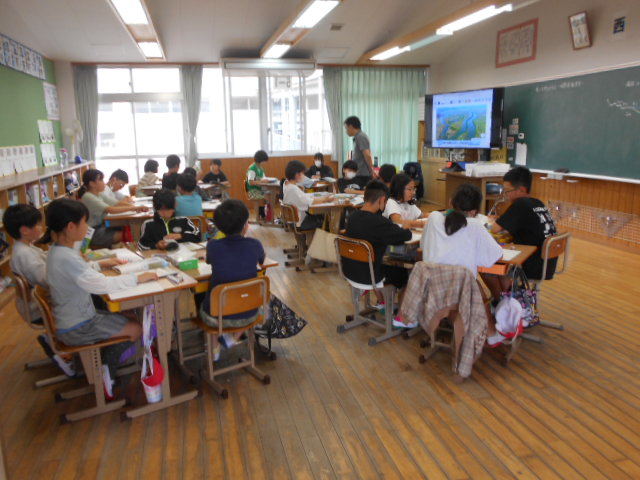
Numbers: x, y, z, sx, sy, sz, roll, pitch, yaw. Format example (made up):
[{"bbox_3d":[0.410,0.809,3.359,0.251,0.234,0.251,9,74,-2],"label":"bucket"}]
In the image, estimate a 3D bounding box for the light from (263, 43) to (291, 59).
[{"bbox_3d":[-0.682,-2.924,7.348,0.270,0.100,1.250,-4,13,-14],"label":"light"}]

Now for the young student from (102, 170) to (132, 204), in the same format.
[{"bbox_3d":[-2.175,-0.259,5.338,0.580,1.060,0.420,-3,13,-10],"label":"young student"}]

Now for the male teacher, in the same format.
[{"bbox_3d":[0.567,-0.911,6.740,0.420,1.620,0.450,-2,13,-2],"label":"male teacher"}]

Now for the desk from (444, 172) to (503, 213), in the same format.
[{"bbox_3d":[2.517,-0.701,7.717,0.680,0.710,1.250,-4,13,-14],"label":"desk"}]

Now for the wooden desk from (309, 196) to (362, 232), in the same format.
[{"bbox_3d":[0.042,-0.074,5.240,0.430,0.665,0.630,-4,13,-14],"label":"wooden desk"}]

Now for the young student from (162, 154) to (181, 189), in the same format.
[{"bbox_3d":[-2.090,-0.648,6.961,0.405,1.150,0.511,-1,13,-2],"label":"young student"}]

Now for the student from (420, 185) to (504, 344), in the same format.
[{"bbox_3d":[0.914,0.215,3.002,0.470,1.080,0.600,7,15,33],"label":"student"}]

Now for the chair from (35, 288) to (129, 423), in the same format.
[{"bbox_3d":[-1.249,0.522,2.542,0.450,0.720,0.380,-10,15,-34],"label":"chair"}]

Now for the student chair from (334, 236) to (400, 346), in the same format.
[{"bbox_3d":[0.386,0.322,3.427,0.450,0.690,0.360,-13,18,-43],"label":"student chair"}]

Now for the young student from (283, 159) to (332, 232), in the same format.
[{"bbox_3d":[-0.065,-0.276,5.134,0.511,1.150,0.405,-8,14,-28],"label":"young student"}]

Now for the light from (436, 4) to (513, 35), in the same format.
[{"bbox_3d":[1.735,-2.526,5.493,0.250,0.100,1.240,-4,13,-14],"label":"light"}]

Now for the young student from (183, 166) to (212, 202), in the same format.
[{"bbox_3d":[-1.549,-0.409,6.010,0.400,1.030,0.500,-6,14,-21],"label":"young student"}]

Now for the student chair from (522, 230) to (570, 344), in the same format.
[{"bbox_3d":[1.507,0.313,3.418,0.350,0.679,0.410,-10,16,-35],"label":"student chair"}]

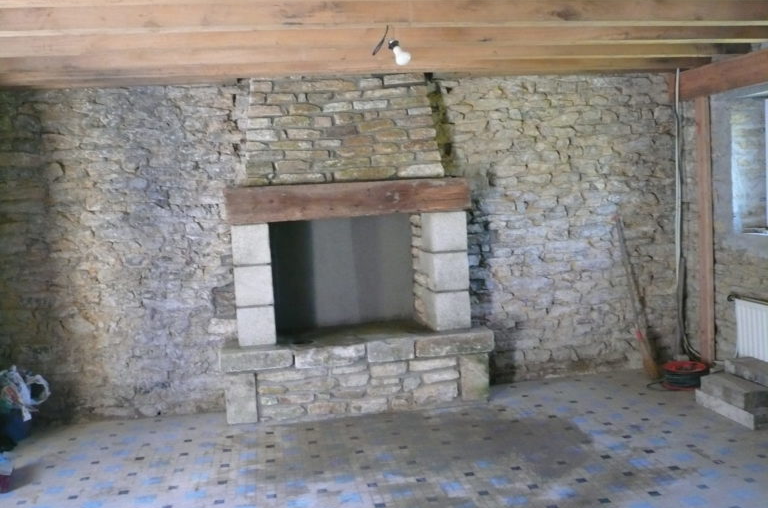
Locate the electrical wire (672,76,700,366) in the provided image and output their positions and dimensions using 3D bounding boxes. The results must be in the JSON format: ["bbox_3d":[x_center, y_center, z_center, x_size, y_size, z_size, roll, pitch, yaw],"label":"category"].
[{"bbox_3d":[2.302,-0.285,5.734,0.200,2.230,0.100,-4,5,-9],"label":"electrical wire"}]

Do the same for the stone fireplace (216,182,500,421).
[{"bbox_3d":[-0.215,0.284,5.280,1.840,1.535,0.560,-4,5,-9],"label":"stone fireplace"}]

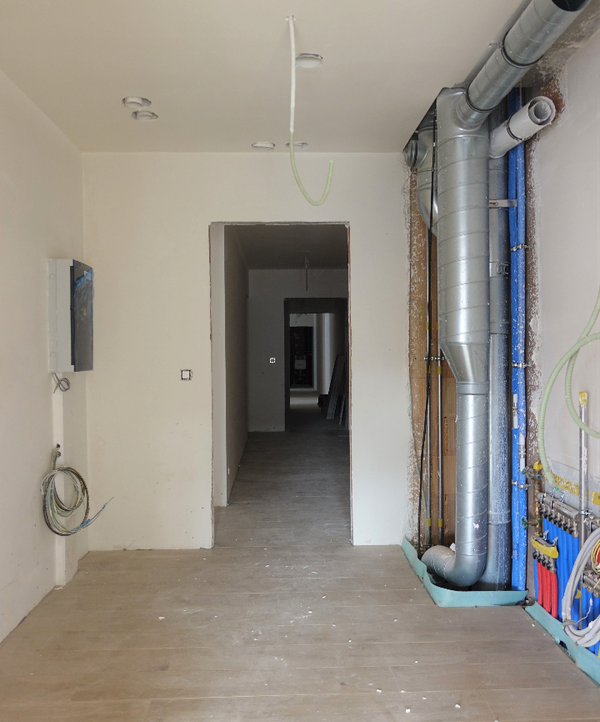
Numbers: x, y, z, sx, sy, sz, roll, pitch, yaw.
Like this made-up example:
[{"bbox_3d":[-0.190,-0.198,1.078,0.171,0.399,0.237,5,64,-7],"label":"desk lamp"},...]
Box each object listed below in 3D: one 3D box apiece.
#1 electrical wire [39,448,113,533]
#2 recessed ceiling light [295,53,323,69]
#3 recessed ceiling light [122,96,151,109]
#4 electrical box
[{"bbox_3d":[-1.240,0.727,3.359,0.270,0.510,0.310,-1,1,-2],"label":"electrical wire"},{"bbox_3d":[0.033,-1.346,2.699,0.137,0.040,0.137,-1,1,-2],"label":"recessed ceiling light"},{"bbox_3d":[-0.845,-1.344,3.129,0.145,0.045,0.145,-1,1,-2],"label":"recessed ceiling light"},{"bbox_3d":[-1.320,-0.251,3.483,0.133,0.623,0.360,-1,1,-2],"label":"electrical box"}]

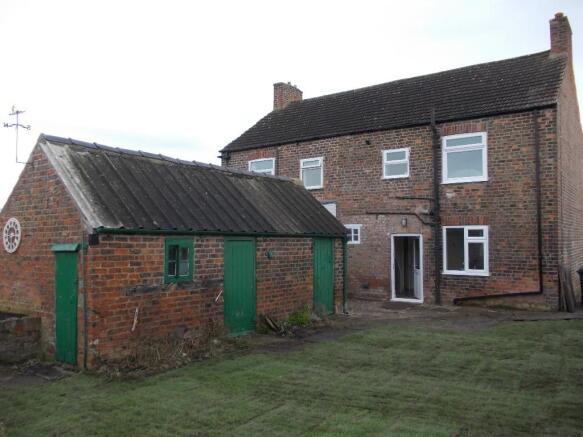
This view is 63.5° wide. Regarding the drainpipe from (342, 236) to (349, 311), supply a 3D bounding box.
[{"bbox_3d":[1.460,1.474,12.376,0.110,1.980,0.090,-2,-4,38],"label":"drainpipe"}]

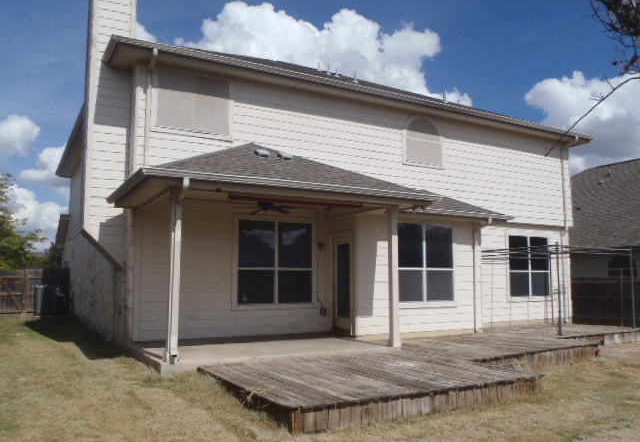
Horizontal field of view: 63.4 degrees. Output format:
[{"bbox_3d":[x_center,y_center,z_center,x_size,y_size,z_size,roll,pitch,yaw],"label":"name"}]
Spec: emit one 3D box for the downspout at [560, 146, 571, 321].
[{"bbox_3d":[7.556,0.336,15.928,0.120,5.490,0.200,3,-6,-30],"label":"downspout"}]

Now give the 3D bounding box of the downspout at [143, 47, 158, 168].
[{"bbox_3d":[-3.153,-2.061,9.684,0.100,2.250,0.520,3,-6,-30],"label":"downspout"}]

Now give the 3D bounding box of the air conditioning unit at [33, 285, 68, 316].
[{"bbox_3d":[-9.266,2.733,17.731,0.900,1.000,0.800,3,-6,-30],"label":"air conditioning unit"}]

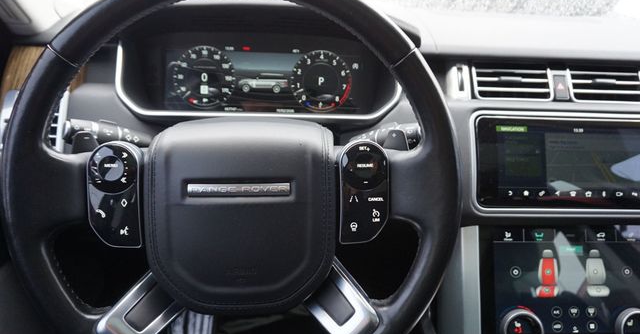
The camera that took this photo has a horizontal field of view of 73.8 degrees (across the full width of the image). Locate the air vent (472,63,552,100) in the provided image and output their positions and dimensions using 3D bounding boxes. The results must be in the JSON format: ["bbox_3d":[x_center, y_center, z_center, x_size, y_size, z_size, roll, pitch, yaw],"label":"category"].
[{"bbox_3d":[0.281,-0.125,0.622,0.109,0.050,0.030,1,-8,-5],"label":"air vent"}]

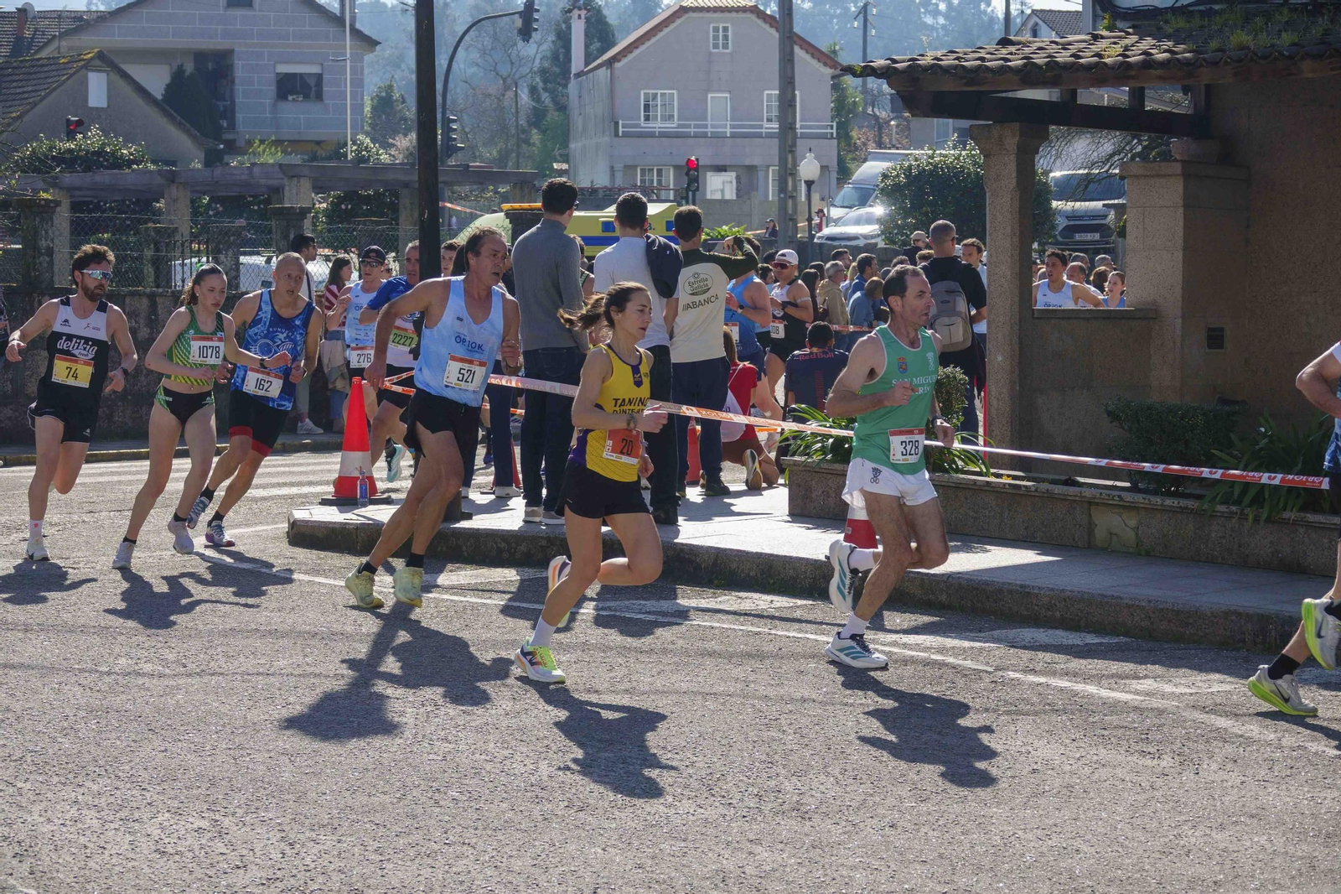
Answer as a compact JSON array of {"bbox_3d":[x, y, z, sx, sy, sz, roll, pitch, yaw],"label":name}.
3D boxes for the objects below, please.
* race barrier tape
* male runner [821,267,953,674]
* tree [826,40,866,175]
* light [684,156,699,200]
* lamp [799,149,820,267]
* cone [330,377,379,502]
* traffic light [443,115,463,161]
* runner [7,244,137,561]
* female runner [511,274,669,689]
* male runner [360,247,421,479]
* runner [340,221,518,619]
[{"bbox_3d":[1.075,-0.105,17.400,5.250,0.430,0.090,3,5,35],"label":"race barrier tape"},{"bbox_3d":[0.907,0.074,13.600,0.600,1.670,0.500,3,5,40],"label":"male runner"},{"bbox_3d":[6.325,-12.334,121.000,2.000,5.500,2.000,0,4,0],"label":"tree"},{"bbox_3d":[0.473,-6.077,74.000,0.300,0.970,0.380,1,4,20],"label":"light"},{"bbox_3d":[2.732,-4.243,64.000,0.410,3.150,0.410,0,4,0],"label":"lamp"},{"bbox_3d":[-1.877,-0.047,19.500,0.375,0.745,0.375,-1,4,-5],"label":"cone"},{"bbox_3d":[-5.241,-7.447,79.000,0.450,1.100,0.320,0,4,0],"label":"traffic light"},{"bbox_3d":[-3.243,-0.250,17.750,0.670,1.710,0.620,-2,4,-20],"label":"runner"},{"bbox_3d":[-0.310,0.142,12.850,0.690,1.570,0.470,3,5,36],"label":"female runner"},{"bbox_3d":[-1.724,-0.492,21.100,0.620,1.660,0.720,0,4,3],"label":"male runner"},{"bbox_3d":[-1.095,-0.132,15.050,0.620,1.740,0.700,-3,5,-36],"label":"runner"}]

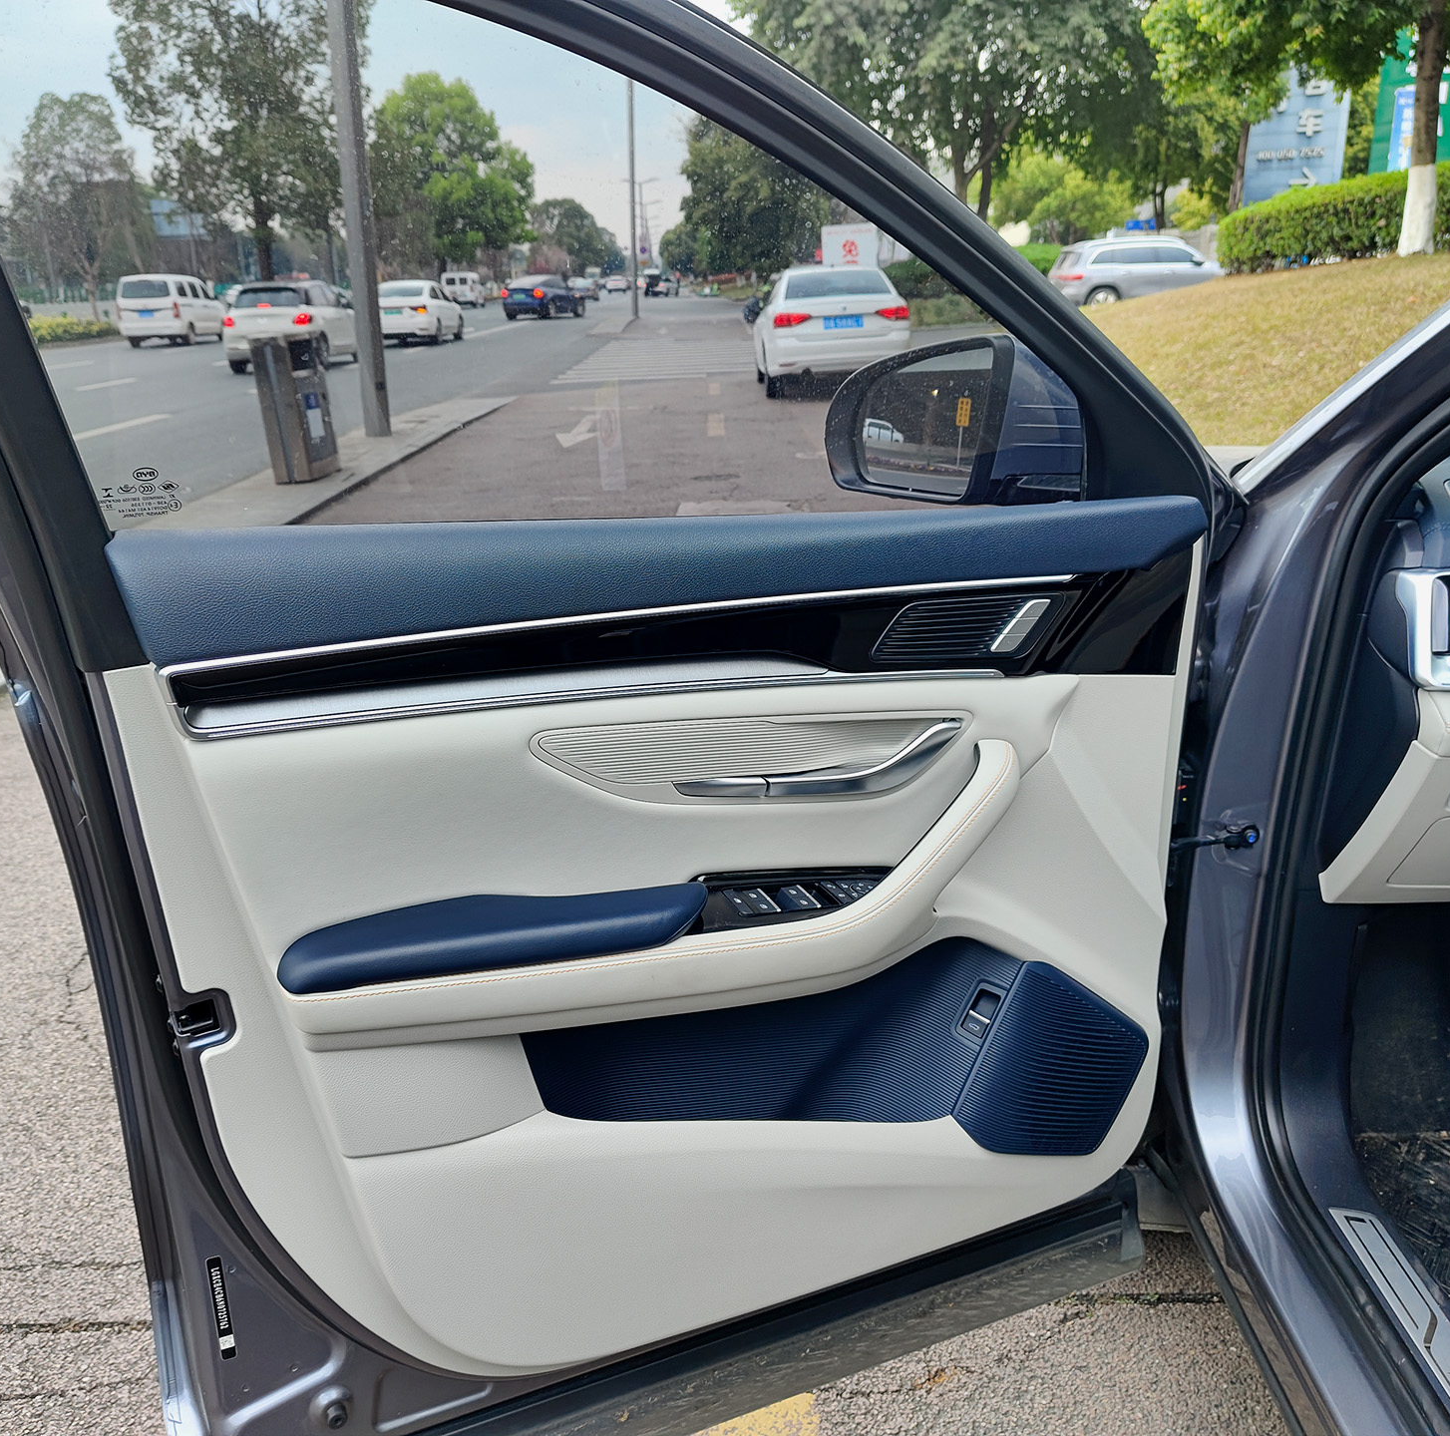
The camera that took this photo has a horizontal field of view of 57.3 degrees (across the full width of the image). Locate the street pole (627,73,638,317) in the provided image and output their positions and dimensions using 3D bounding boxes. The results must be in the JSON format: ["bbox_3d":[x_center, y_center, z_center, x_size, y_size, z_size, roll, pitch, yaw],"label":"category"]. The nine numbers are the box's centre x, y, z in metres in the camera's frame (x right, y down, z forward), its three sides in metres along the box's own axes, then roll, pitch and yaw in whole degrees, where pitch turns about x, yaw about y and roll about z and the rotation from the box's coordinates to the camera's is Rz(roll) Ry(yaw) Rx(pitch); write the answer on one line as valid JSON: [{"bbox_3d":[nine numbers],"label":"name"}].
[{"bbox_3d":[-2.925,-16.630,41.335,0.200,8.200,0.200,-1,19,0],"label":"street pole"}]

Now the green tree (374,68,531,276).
[{"bbox_3d":[-17.505,-33.922,85.522,9.360,13.550,9.360,-1,19,0],"label":"green tree"}]

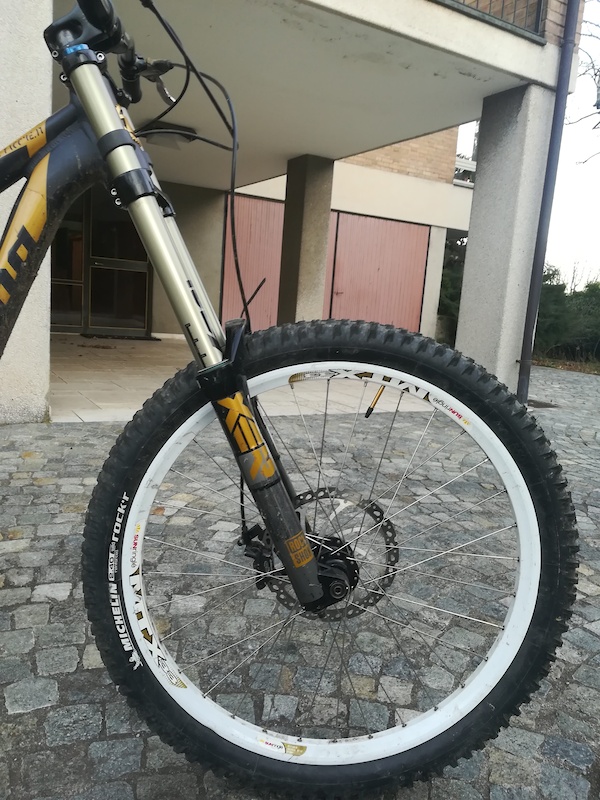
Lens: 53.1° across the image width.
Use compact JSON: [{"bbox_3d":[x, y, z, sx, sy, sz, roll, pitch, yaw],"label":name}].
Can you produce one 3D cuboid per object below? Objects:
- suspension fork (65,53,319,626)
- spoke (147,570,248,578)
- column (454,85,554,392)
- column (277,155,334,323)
[{"bbox_3d":[-0.109,-0.077,0.797,0.105,0.720,0.178,-22,7,1],"label":"suspension fork"},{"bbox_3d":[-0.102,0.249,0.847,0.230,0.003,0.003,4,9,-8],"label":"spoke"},{"bbox_3d":[1.598,-1.144,4.766,0.313,2.343,0.439,-1,11,-30],"label":"column"},{"bbox_3d":[0.051,-1.664,7.261,0.364,2.333,0.448,-1,11,-30],"label":"column"}]

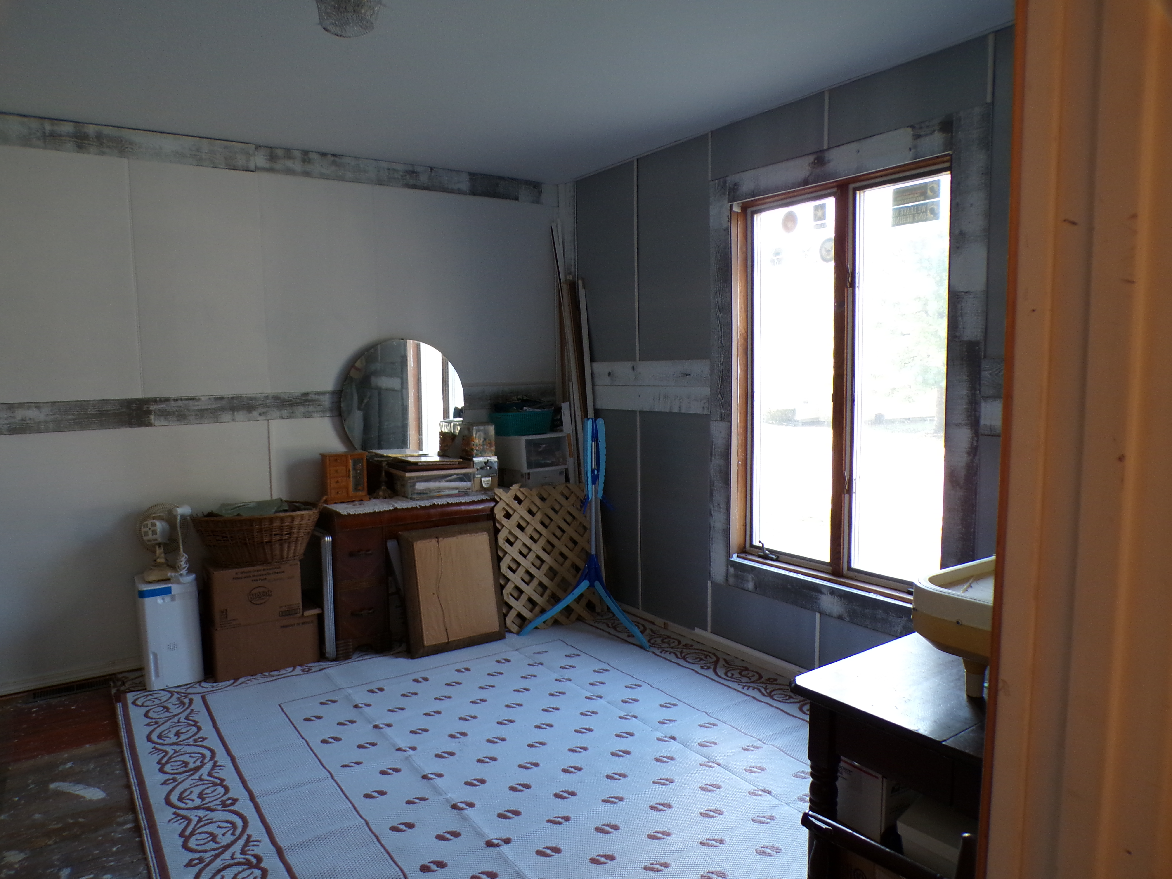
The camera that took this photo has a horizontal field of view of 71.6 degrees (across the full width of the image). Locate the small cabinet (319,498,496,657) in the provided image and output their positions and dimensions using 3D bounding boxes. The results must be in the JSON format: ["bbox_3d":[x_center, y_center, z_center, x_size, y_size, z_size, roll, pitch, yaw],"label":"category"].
[{"bbox_3d":[-0.895,0.662,4.327,0.999,0.713,0.375,-4,6,-34],"label":"small cabinet"}]

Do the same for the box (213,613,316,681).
[{"bbox_3d":[-1.557,0.955,3.890,0.445,0.225,0.299,-4,6,-34],"label":"box"}]

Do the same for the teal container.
[{"bbox_3d":[-0.361,-0.103,4.716,0.313,0.131,0.257,-4,6,-34],"label":"teal container"}]

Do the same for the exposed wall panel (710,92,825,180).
[{"bbox_3d":[0.796,-1.340,3.614,0.020,0.211,0.684,-4,6,-34],"label":"exposed wall panel"}]

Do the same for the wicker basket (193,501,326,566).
[{"bbox_3d":[-1.536,0.440,3.811,0.566,0.259,0.327,-4,6,-34],"label":"wicker basket"}]

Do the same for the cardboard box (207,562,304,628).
[{"bbox_3d":[-1.573,0.708,3.838,0.366,0.275,0.264,-4,6,-34],"label":"cardboard box"}]

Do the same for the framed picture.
[{"bbox_3d":[-0.674,0.746,4.099,0.500,0.602,0.060,-4,-4,-34],"label":"framed picture"}]

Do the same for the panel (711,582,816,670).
[{"bbox_3d":[0.822,0.854,3.814,0.020,0.239,0.674,-4,6,-34],"label":"panel"}]

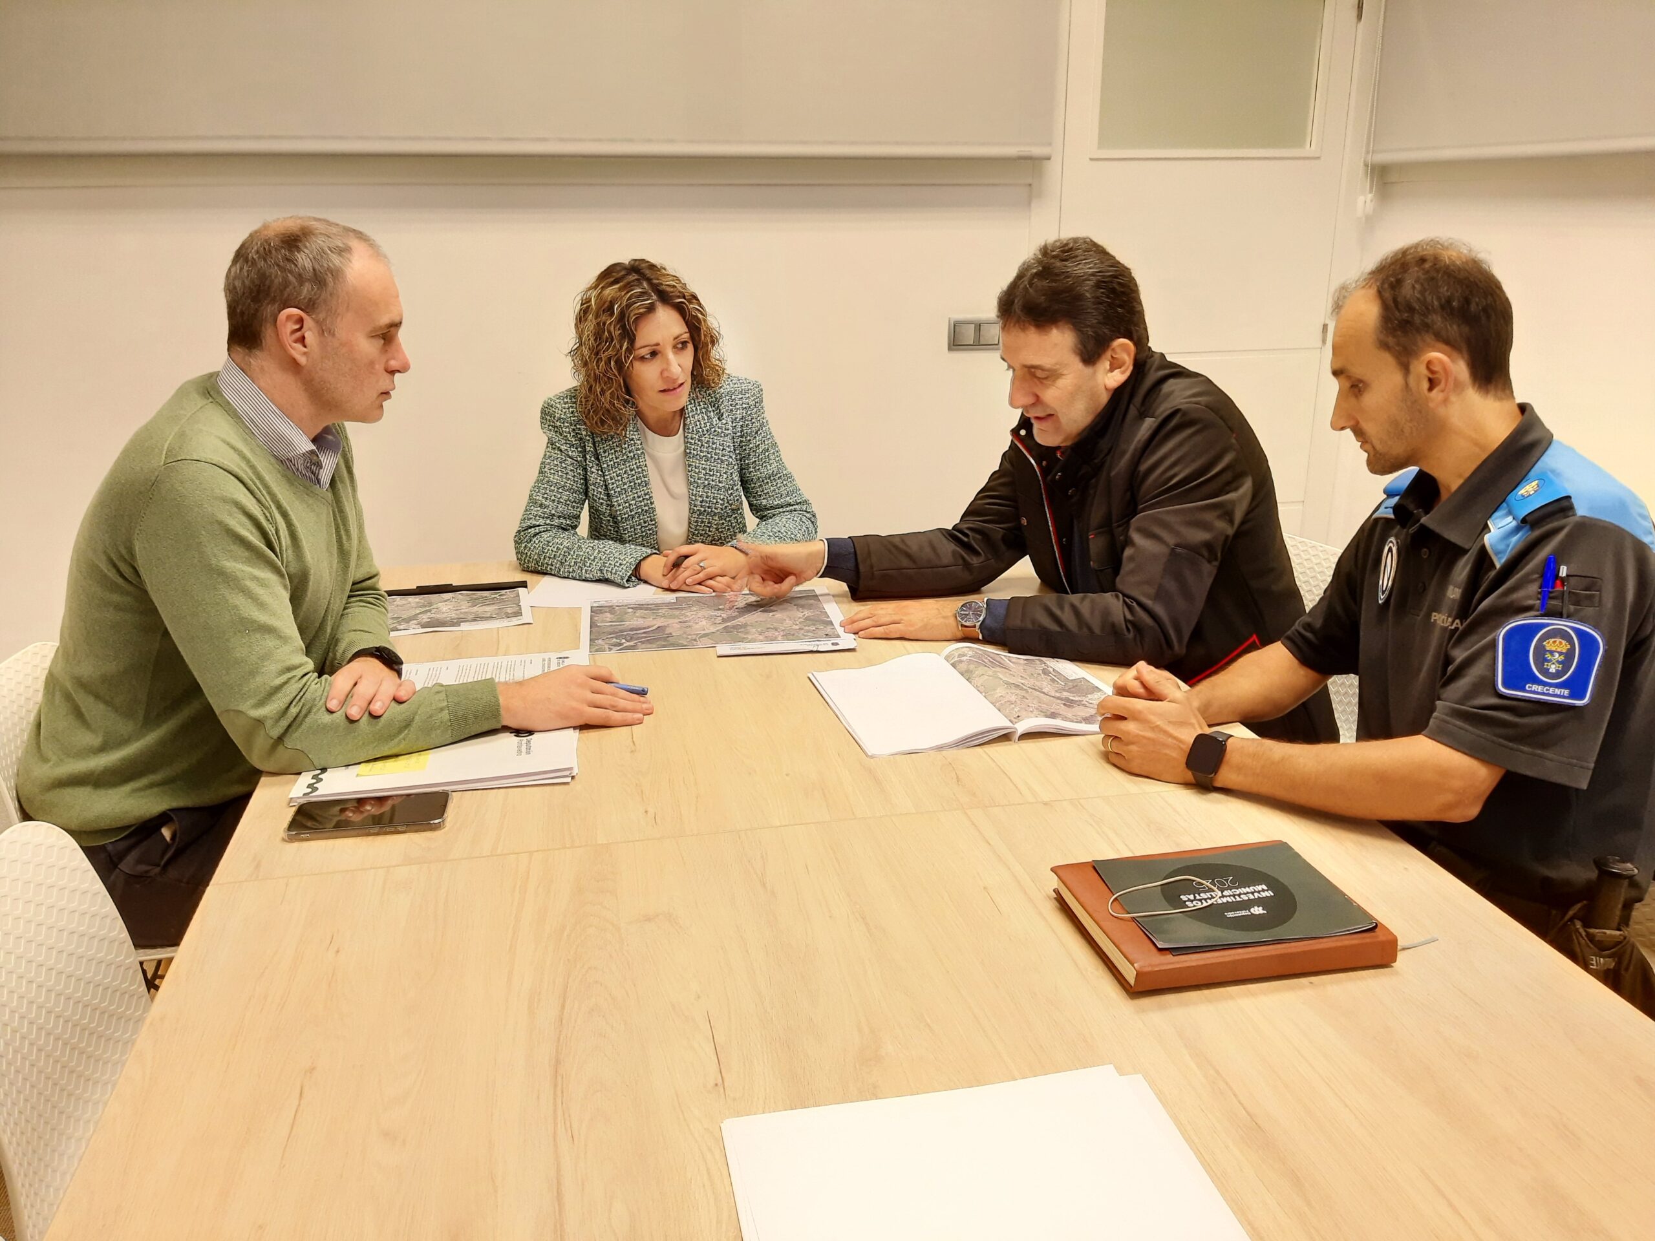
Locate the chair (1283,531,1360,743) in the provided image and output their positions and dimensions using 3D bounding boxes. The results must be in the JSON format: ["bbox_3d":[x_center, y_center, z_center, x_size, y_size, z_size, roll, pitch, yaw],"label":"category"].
[{"bbox_3d":[0.574,0.272,2.182,0.520,0.820,0.470,-4,19,-13],"label":"chair"}]

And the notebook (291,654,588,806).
[{"bbox_3d":[-0.470,0.119,1.567,0.303,0.015,0.425,-3,18,-10],"label":"notebook"}]

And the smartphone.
[{"bbox_3d":[-0.483,0.202,1.321,0.156,0.011,0.077,-3,18,-10],"label":"smartphone"}]

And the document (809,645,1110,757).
[{"bbox_3d":[0.198,0.090,1.641,0.385,0.025,0.292,-5,19,-14],"label":"document"}]

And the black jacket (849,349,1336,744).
[{"bbox_3d":[0.371,-0.083,1.917,0.620,0.670,0.530,-4,19,-13],"label":"black jacket"}]

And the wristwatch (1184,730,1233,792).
[{"bbox_3d":[0.419,0.153,1.355,0.042,0.062,0.052,7,-11,20],"label":"wristwatch"}]

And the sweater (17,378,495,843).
[{"bbox_3d":[-0.702,0.005,1.600,0.590,0.620,0.540,-4,19,-13],"label":"sweater"}]

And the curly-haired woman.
[{"bbox_3d":[-0.290,-0.008,2.313,0.510,1.270,0.620,-3,18,-10],"label":"curly-haired woman"}]

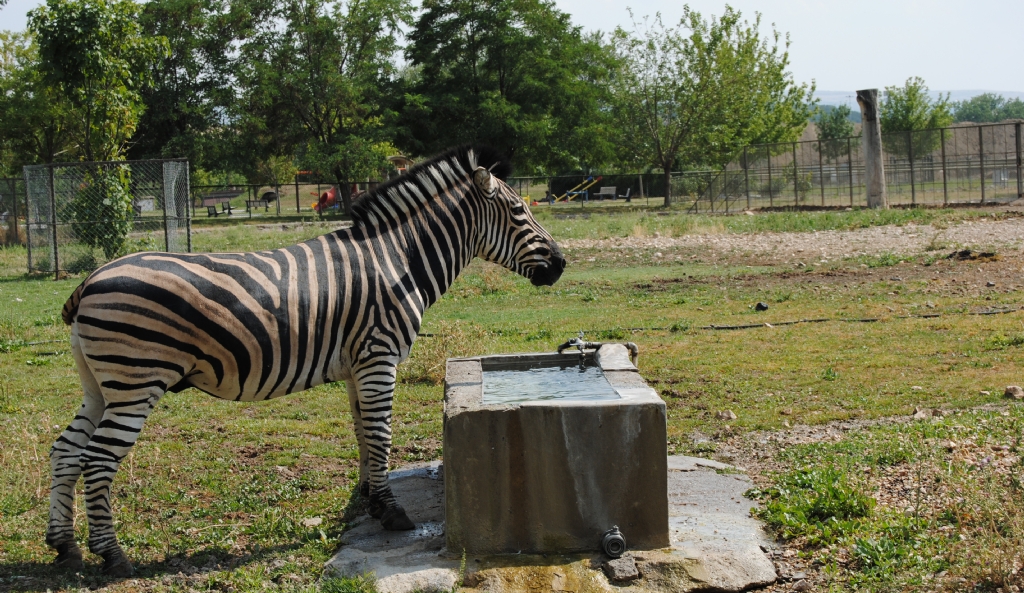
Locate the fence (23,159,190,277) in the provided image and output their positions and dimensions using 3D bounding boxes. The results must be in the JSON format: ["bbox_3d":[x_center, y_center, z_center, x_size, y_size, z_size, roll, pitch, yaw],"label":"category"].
[{"bbox_3d":[-5.959,-1.147,34.409,2.000,1.647,1.650,-4,4,-24],"label":"fence"}]

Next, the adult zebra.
[{"bbox_3d":[-0.860,0.231,9.850,2.100,1.680,0.520,-3,3,-15],"label":"adult zebra"}]

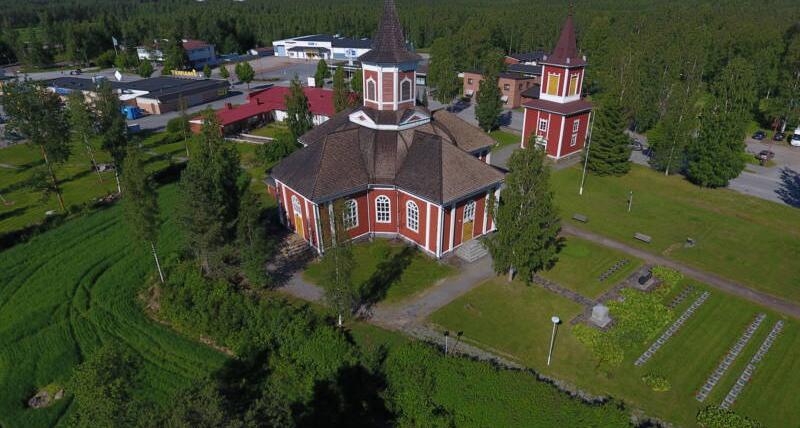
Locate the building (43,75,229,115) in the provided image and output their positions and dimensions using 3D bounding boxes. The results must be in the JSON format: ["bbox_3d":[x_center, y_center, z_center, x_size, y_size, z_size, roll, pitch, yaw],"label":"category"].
[{"bbox_3d":[-82.566,-37.354,138.167,61.185,4.300,29.556,10,28,20],"label":"building"}]

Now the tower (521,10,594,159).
[{"bbox_3d":[29.108,-23.622,82.964,9.412,25.240,9.412,-19,31,-33],"label":"tower"}]

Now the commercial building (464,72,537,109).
[{"bbox_3d":[26.523,-35.372,128.170,9.000,6.900,19.200,-22,33,-36],"label":"commercial building"}]

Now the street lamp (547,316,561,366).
[{"bbox_3d":[12.211,10.243,36.931,0.580,4.991,0.580,-1,26,0],"label":"street lamp"}]

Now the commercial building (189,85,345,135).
[{"bbox_3d":[-26.116,-24.130,108.989,34.222,4.700,36.815,11,28,22],"label":"commercial building"}]

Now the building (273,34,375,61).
[{"bbox_3d":[-26.245,-81.070,223.574,58.074,6.900,42.519,9,28,20],"label":"building"}]

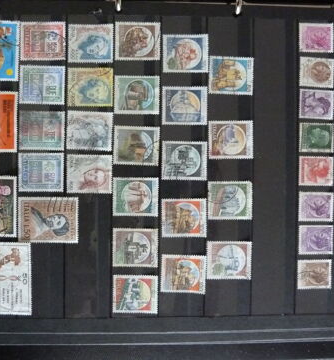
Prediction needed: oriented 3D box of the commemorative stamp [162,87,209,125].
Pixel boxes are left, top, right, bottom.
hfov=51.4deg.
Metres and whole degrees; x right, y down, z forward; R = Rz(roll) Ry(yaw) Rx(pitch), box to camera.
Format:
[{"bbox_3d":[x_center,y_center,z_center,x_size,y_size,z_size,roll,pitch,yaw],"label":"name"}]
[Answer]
[{"bbox_3d":[0.012,-0.050,0.233,0.030,0.001,0.025,0,90,-2],"label":"commemorative stamp"}]

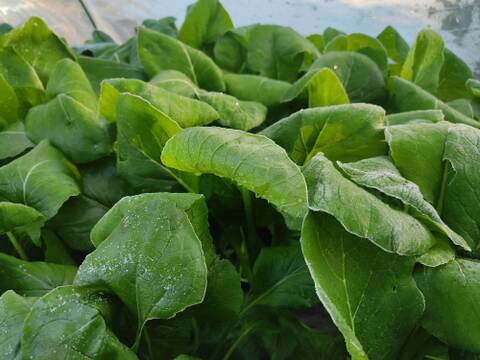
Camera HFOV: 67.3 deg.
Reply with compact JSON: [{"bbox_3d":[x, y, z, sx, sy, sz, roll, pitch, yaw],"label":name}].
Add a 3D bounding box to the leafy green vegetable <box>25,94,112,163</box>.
[{"bbox_3d":[-0.271,-0.086,0.580,0.108,0.070,0.090,-11,30,-19],"label":"leafy green vegetable"}]

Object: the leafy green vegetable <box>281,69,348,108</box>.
[{"bbox_3d":[0.139,-0.175,0.680,0.114,0.063,0.051,0,31,0],"label":"leafy green vegetable"}]

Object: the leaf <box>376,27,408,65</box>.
[{"bbox_3d":[0.393,-0.340,0.930,0.069,0.098,0.050,10,30,18],"label":"leaf"}]

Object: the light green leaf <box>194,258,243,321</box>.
[{"bbox_3d":[-0.029,0.140,0.460,0.080,0.085,0.050,0,31,0],"label":"light green leaf"}]

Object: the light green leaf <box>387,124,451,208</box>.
[{"bbox_3d":[0.242,-0.020,0.490,0.061,0.094,0.060,12,30,22],"label":"light green leaf"}]

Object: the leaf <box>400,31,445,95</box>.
[{"bbox_3d":[0.389,-0.254,0.780,0.075,0.135,0.055,0,31,0],"label":"leaf"}]

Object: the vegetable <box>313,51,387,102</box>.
[{"bbox_3d":[0.215,-0.208,0.740,0.144,0.106,0.064,0,31,0],"label":"vegetable"}]

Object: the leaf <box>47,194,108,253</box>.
[{"bbox_3d":[-0.215,0.056,0.500,0.086,0.030,0.080,-10,30,-18],"label":"leaf"}]

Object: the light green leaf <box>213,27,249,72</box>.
[{"bbox_3d":[-0.022,-0.326,0.900,0.085,0.101,0.060,0,28,0],"label":"light green leaf"}]

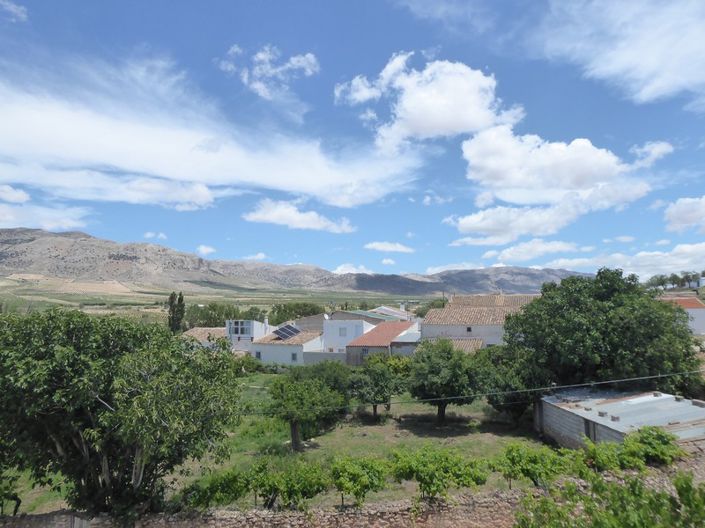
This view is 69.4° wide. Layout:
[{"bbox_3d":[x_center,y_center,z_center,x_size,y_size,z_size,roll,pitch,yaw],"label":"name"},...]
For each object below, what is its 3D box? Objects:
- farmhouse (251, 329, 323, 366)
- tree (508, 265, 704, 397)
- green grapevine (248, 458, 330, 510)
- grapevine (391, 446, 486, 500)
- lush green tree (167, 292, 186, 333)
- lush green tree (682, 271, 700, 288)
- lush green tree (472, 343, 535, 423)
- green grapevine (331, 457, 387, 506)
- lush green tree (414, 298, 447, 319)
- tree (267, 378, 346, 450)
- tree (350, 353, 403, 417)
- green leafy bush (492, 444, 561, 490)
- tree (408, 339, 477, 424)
[{"bbox_3d":[-8.381,10.660,64.623,6.600,3.900,6.400,-1,-2,18],"label":"farmhouse"},{"bbox_3d":[17.244,5.246,35.818,12.600,9.800,11.800,0,-2,0],"label":"tree"},{"bbox_3d":[-2.560,8.952,20.356,3.100,1.950,2.100,0,-2,0],"label":"green grapevine"},{"bbox_3d":[3.120,7.520,18.400,3.300,1.750,1.700,1,-3,-12],"label":"grapevine"},{"bbox_3d":[-46.552,12.578,134.603,4.700,11.100,4.200,0,-2,0],"label":"lush green tree"},{"bbox_3d":[93.260,4.264,140.000,5.000,4.950,5.000,0,-2,0],"label":"lush green tree"},{"bbox_3d":[8.011,6.340,27.000,3.400,4.140,3.400,0,-2,0],"label":"lush green tree"},{"bbox_3d":[0.244,8.939,20.657,2.200,1.900,2.000,0,-2,0],"label":"green grapevine"},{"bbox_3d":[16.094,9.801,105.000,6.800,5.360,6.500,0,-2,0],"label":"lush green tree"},{"bbox_3d":[-2.558,8.196,27.693,4.100,3.850,3.900,0,-2,0],"label":"tree"},{"bbox_3d":[1.320,6.685,28.000,2.900,3.630,2.900,0,-2,0],"label":"tree"},{"bbox_3d":[7.688,8.957,22.358,2.900,1.900,2.100,0,-2,0],"label":"green leafy bush"},{"bbox_3d":[4.687,6.119,26.500,3.550,4.480,3.500,0,-2,0],"label":"tree"}]

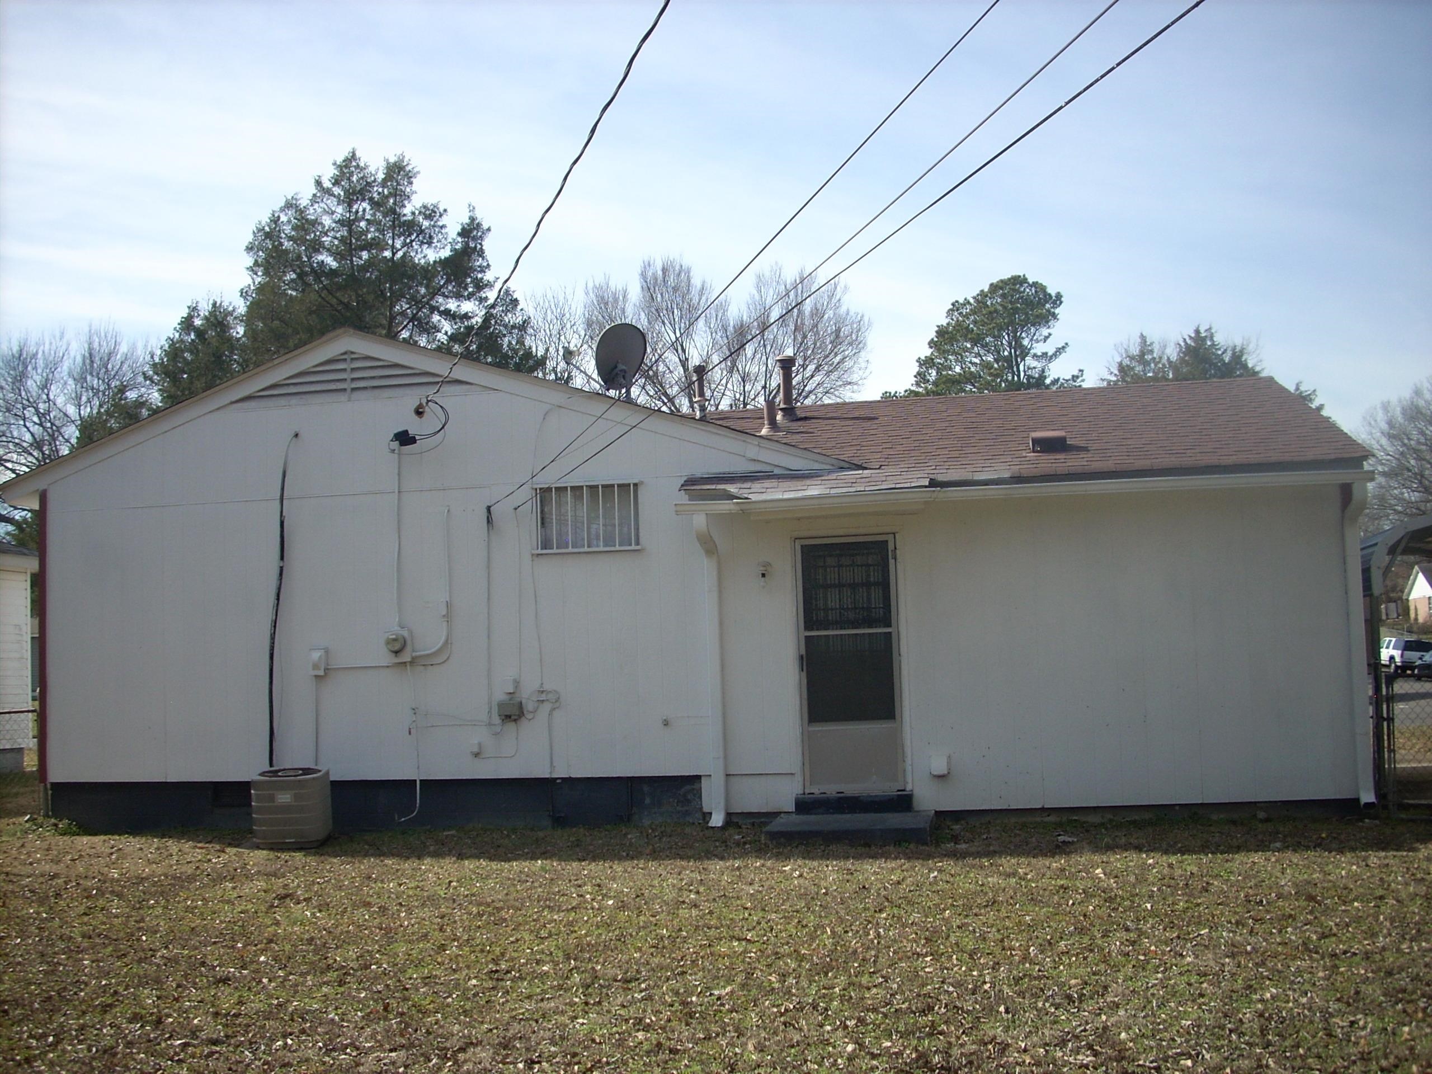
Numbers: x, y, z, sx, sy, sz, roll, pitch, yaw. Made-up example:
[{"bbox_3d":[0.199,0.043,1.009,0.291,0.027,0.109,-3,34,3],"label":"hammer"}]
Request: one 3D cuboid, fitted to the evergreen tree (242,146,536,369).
[{"bbox_3d":[-6.057,-1.760,28.544,6.000,11.213,6.000,-3,-5,9],"label":"evergreen tree"}]

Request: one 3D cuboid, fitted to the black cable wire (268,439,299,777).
[{"bbox_3d":[-3.719,0.538,13.149,0.220,2.800,0.180,-3,-5,9],"label":"black cable wire"}]

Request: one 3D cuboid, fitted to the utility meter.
[{"bbox_3d":[-2.697,0.908,12.949,0.210,0.260,0.200,-3,-5,9],"label":"utility meter"}]

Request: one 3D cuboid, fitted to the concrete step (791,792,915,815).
[{"bbox_3d":[1.108,2.142,12.271,0.950,0.180,0.280,-3,-5,9],"label":"concrete step"}]

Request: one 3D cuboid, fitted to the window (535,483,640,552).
[{"bbox_3d":[-1.074,-0.169,12.835,0.910,0.560,0.100,-3,-5,9],"label":"window"}]

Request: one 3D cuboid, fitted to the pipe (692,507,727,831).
[{"bbox_3d":[-0.045,1.071,12.425,0.140,2.520,0.380,-3,-5,9],"label":"pipe"}]

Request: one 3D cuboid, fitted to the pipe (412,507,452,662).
[{"bbox_3d":[-2.410,0.404,13.008,0.330,1.300,0.070,-3,-5,9],"label":"pipe"}]

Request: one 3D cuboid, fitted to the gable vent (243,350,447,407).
[{"bbox_3d":[-3.214,-1.357,13.305,1.860,0.430,0.080,-3,-5,9],"label":"gable vent"}]

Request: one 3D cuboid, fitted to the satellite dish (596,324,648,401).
[{"bbox_3d":[-0.814,-1.498,13.100,0.480,0.640,0.320,2,-6,-38],"label":"satellite dish"}]

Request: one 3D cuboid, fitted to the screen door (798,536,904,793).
[{"bbox_3d":[1.095,1.036,12.439,0.830,2.060,0.060,-3,-5,9],"label":"screen door"}]

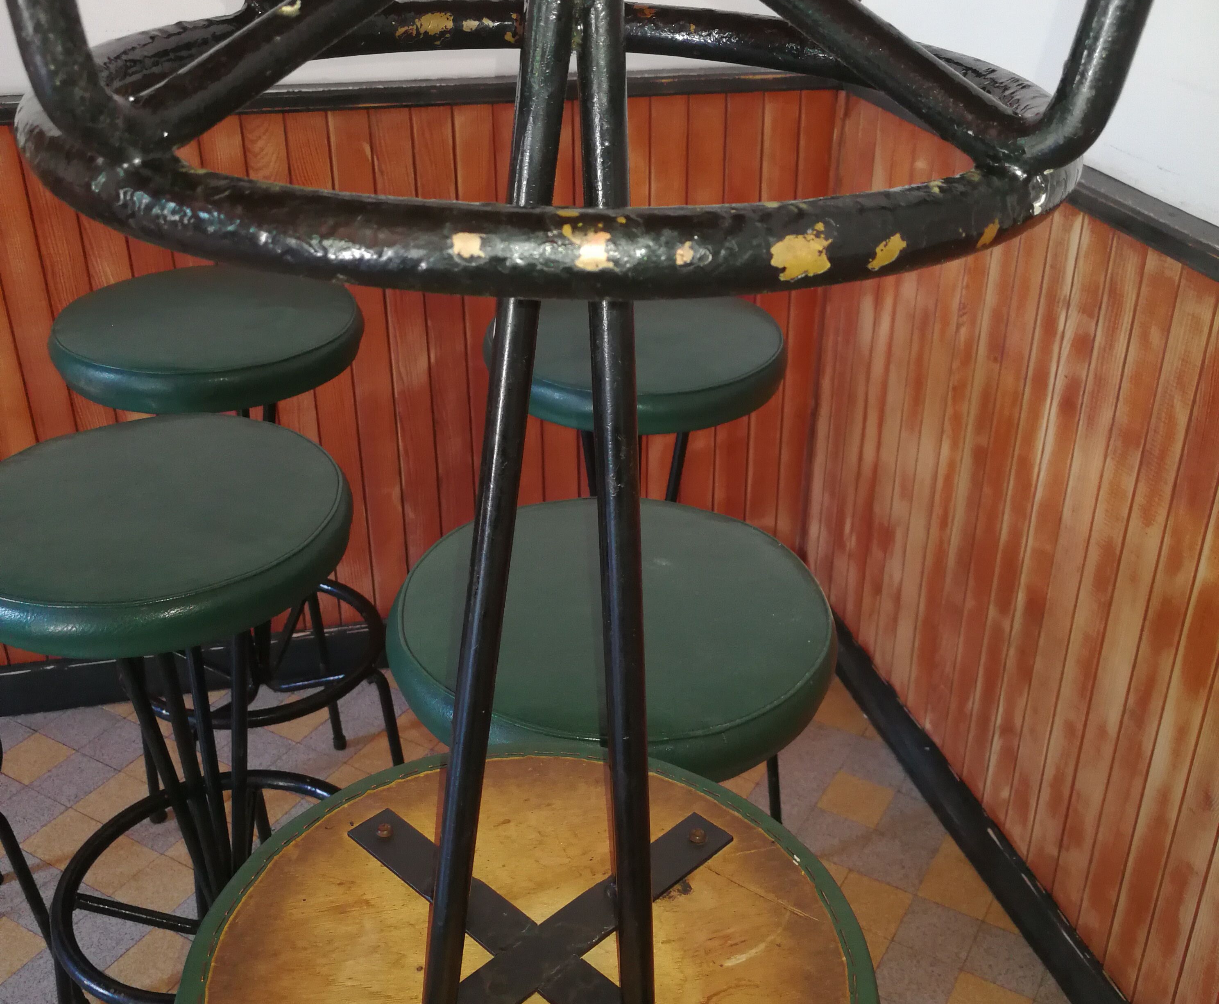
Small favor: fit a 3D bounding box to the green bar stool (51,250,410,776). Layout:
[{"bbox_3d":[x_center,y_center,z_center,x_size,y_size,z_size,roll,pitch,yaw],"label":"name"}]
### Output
[{"bbox_3d":[-0.493,0.143,1.755,0.385,0.845,0.385,-19,34,-30],"label":"green bar stool"}]

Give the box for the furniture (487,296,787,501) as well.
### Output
[{"bbox_3d":[0.033,0.158,1.739,0.385,0.835,0.385,-25,37,-37],"label":"furniture"}]

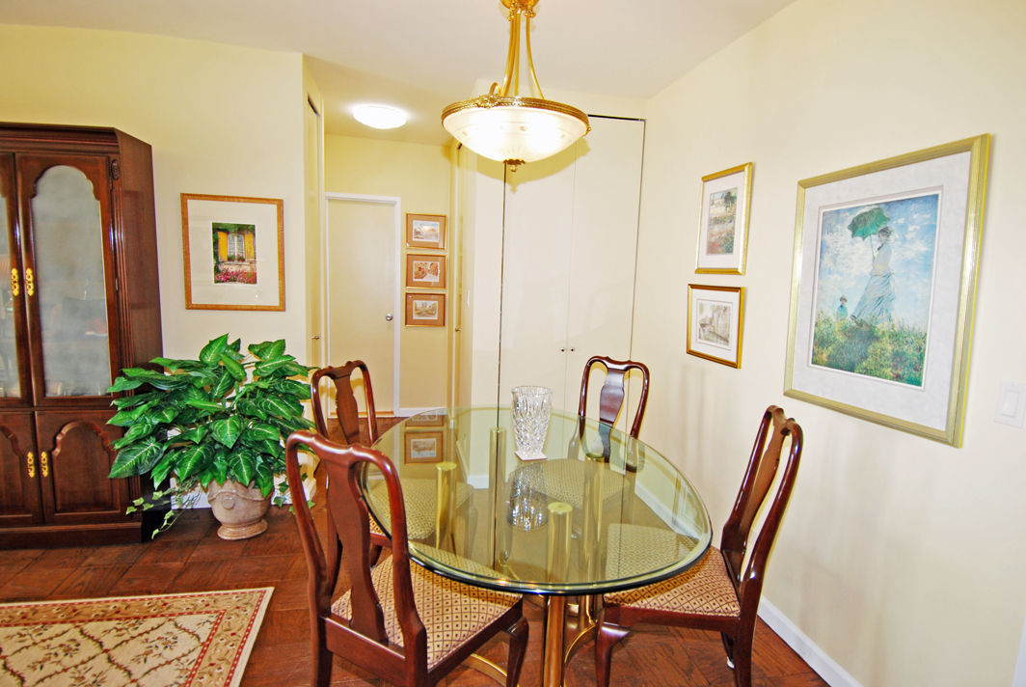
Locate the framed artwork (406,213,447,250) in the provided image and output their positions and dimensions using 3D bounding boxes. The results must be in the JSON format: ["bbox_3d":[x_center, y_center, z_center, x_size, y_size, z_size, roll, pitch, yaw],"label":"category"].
[{"bbox_3d":[-0.804,-1.042,4.781,0.373,0.318,0.025,1,8,-13],"label":"framed artwork"}]

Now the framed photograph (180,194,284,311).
[{"bbox_3d":[-1.536,-0.489,2.833,0.515,0.622,0.028,1,8,-13],"label":"framed photograph"}]

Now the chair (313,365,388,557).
[{"bbox_3d":[-0.501,0.618,2.168,0.570,1.020,0.510,5,8,20],"label":"chair"}]

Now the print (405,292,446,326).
[{"bbox_3d":[-0.827,-0.314,4.884,0.375,0.318,0.025,1,8,-13],"label":"print"}]

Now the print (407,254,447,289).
[{"bbox_3d":[-0.835,-0.691,4.955,0.385,0.318,0.022,0,7,-12],"label":"print"}]

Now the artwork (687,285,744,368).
[{"bbox_3d":[0.996,-0.101,2.582,0.028,0.376,0.465,1,8,-13],"label":"artwork"}]

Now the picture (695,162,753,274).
[{"bbox_3d":[1.014,-0.590,2.519,0.028,0.500,0.410,1,8,-13],"label":"picture"}]

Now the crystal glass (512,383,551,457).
[{"bbox_3d":[0.073,0.309,2.002,0.165,0.265,0.165,2,8,0],"label":"crystal glass"}]

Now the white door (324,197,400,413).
[{"bbox_3d":[-1.393,-0.301,4.774,0.610,2.030,0.050,1,8,-13],"label":"white door"}]

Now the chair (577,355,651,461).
[{"bbox_3d":[0.327,0.610,2.464,0.560,1.020,0.510,-4,10,-39],"label":"chair"}]

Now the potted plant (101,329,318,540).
[{"bbox_3d":[-1.478,0.490,2.623,0.920,1.070,0.760,1,8,-13],"label":"potted plant"}]

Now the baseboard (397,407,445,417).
[{"bbox_3d":[-0.883,0.675,5.020,0.460,0.090,0.020,1,8,-13],"label":"baseboard"}]

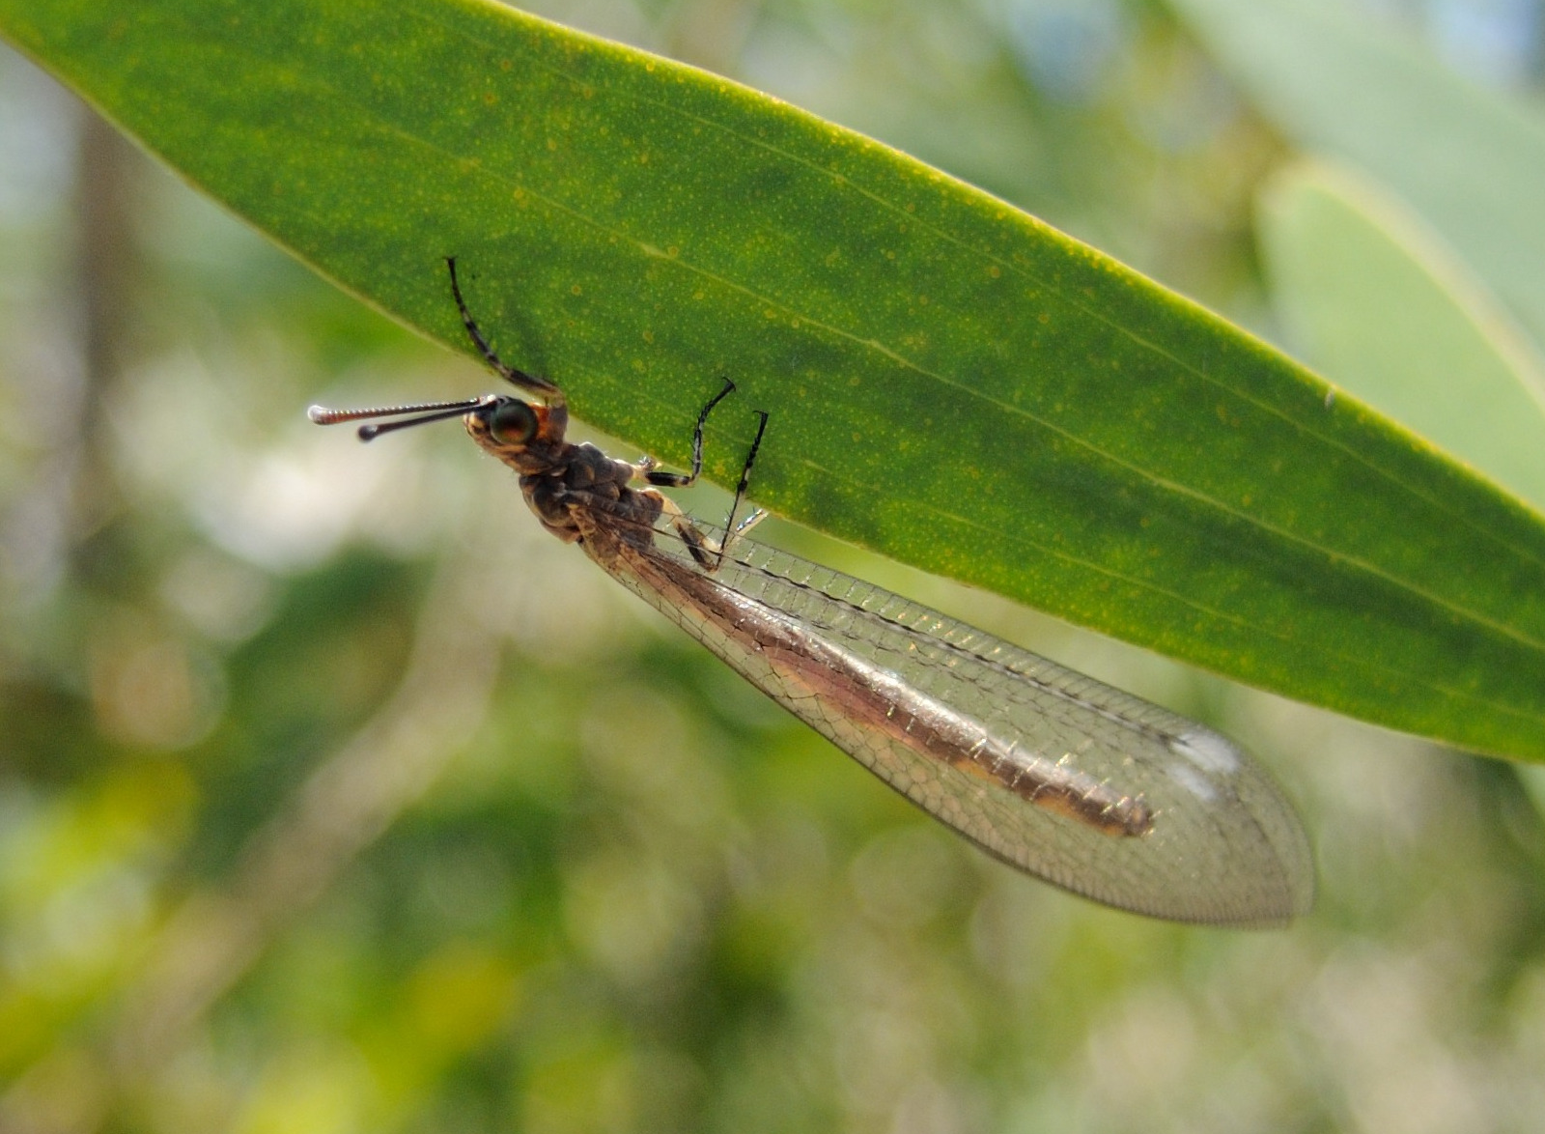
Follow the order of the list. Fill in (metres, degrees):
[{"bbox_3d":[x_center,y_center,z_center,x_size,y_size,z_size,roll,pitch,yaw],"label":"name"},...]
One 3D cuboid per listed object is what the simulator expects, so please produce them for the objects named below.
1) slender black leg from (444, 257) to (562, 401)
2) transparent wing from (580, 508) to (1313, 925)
[{"bbox_3d":[-0.011,-0.009,0.051,0.002,0.007,0.002,-37,0,0],"label":"slender black leg"},{"bbox_3d":[0.007,0.006,0.051,0.034,0.009,0.003,27,0,0],"label":"transparent wing"}]

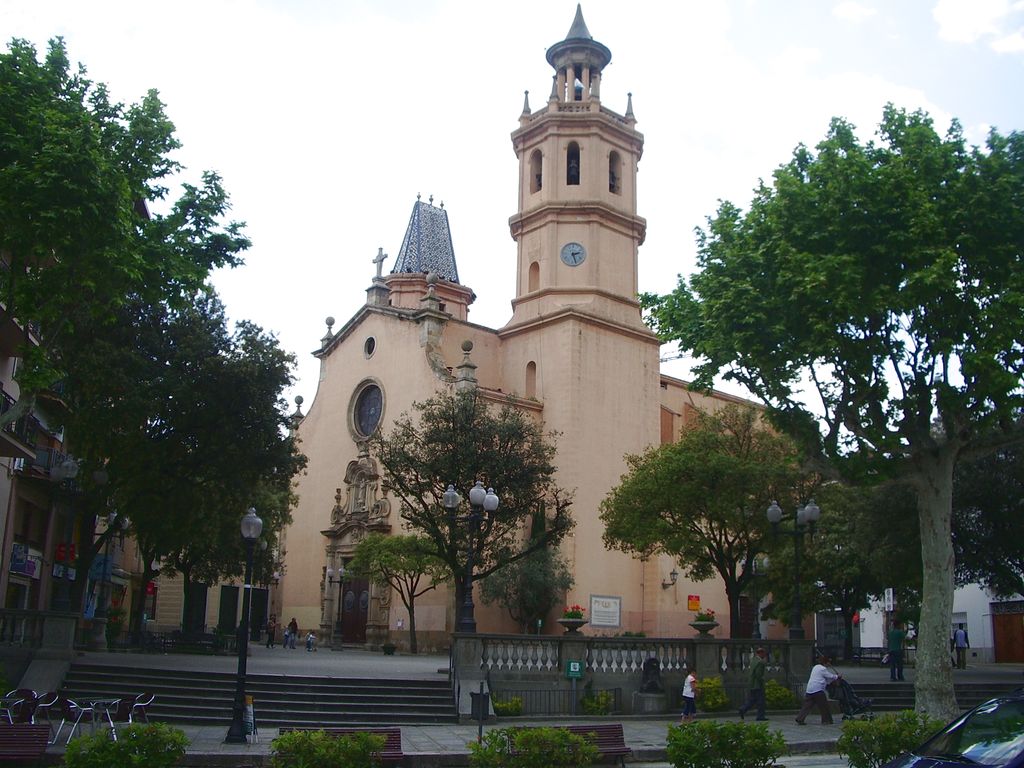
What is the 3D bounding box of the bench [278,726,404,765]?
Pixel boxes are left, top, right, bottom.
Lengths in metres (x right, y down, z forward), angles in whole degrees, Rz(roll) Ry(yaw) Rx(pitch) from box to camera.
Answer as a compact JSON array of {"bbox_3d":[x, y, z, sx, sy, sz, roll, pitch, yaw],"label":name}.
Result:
[{"bbox_3d":[-2.584,5.622,15.495,1.830,0.820,0.620,4,-13,-13],"label":"bench"}]

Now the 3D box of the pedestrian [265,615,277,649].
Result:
[{"bbox_3d":[-11.530,11.822,49.433,0.380,1.640,0.500,-1,-14,12],"label":"pedestrian"}]

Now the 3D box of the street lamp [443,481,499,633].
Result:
[{"bbox_3d":[-0.859,3.653,21.959,1.180,3.240,1.100,2,-14,0],"label":"street lamp"}]

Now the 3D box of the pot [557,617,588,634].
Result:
[{"bbox_3d":[1.495,5.995,25.547,0.780,0.433,0.780,1,-13,0],"label":"pot"}]

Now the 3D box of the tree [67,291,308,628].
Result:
[{"bbox_3d":[-11.422,2.798,35.776,8.910,12.850,8.460,2,-14,0],"label":"tree"}]

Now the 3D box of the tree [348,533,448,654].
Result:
[{"bbox_3d":[-5.071,9.494,47.093,4.400,5.441,4.300,1,-13,0],"label":"tree"}]

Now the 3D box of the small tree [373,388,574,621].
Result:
[{"bbox_3d":[-1.186,4.246,30.882,6.090,8.510,5.790,2,-14,0],"label":"small tree"}]

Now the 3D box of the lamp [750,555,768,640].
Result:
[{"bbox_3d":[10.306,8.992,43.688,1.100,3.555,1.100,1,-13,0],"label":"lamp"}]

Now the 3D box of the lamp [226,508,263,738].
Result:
[{"bbox_3d":[-4.113,3.693,15.918,0.380,3.730,0.380,2,-14,0],"label":"lamp"}]

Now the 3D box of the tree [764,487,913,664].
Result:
[{"bbox_3d":[13.166,7.590,42.281,5.900,7.160,5.800,1,-13,0],"label":"tree"}]

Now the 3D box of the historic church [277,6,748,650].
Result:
[{"bbox_3d":[2.688,-2.646,67.310,26.000,39.960,20.980,13,-18,-38],"label":"historic church"}]

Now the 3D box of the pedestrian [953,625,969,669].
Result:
[{"bbox_3d":[17.278,10.138,39.983,0.520,1.674,0.360,1,-13,3],"label":"pedestrian"}]

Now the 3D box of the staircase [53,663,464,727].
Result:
[{"bbox_3d":[-4.390,5.866,19.204,7.500,0.920,1.800,7,-15,-18],"label":"staircase"}]

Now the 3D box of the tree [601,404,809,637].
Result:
[{"bbox_3d":[6.215,4.841,32.918,6.500,8.417,6.300,1,-13,0],"label":"tree"}]

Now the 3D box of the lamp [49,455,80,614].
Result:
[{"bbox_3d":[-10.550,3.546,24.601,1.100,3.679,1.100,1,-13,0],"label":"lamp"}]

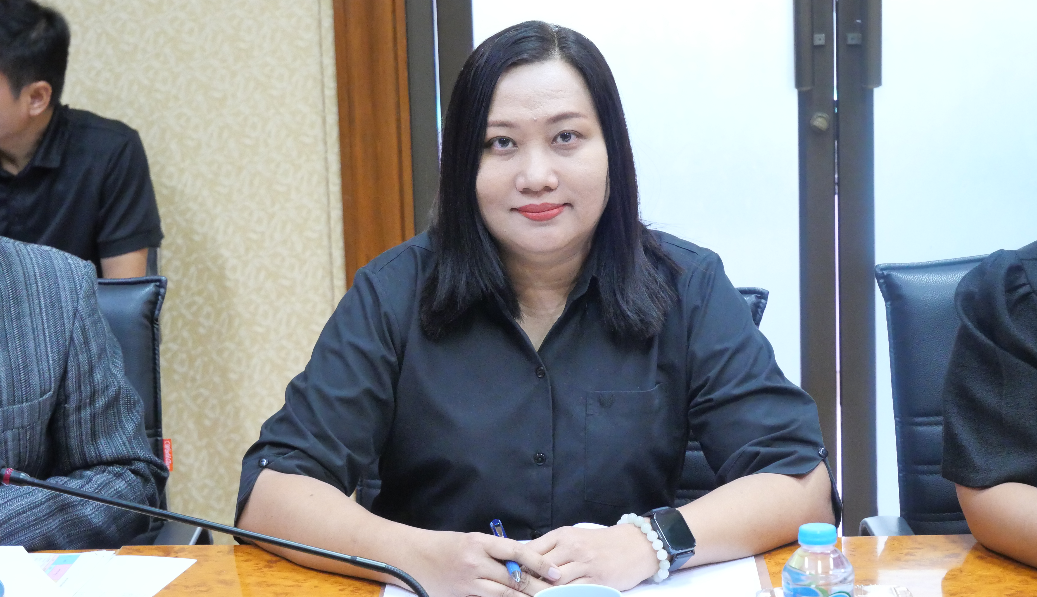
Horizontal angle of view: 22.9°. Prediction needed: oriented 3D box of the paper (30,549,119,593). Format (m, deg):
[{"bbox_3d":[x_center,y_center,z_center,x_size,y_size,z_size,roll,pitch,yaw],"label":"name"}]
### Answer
[{"bbox_3d":[-0.541,0.289,2.508,0.210,0.004,0.297,0,11,9],"label":"paper"}]

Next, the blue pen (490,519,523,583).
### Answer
[{"bbox_3d":[-0.012,0.240,2.451,0.012,0.013,0.142,-4,11,-9],"label":"blue pen"}]

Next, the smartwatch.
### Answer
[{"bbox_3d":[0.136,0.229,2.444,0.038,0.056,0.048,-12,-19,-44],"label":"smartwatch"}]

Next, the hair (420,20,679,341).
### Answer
[{"bbox_3d":[0.025,-0.133,2.625,0.260,0.310,0.250,-2,11,2],"label":"hair"}]

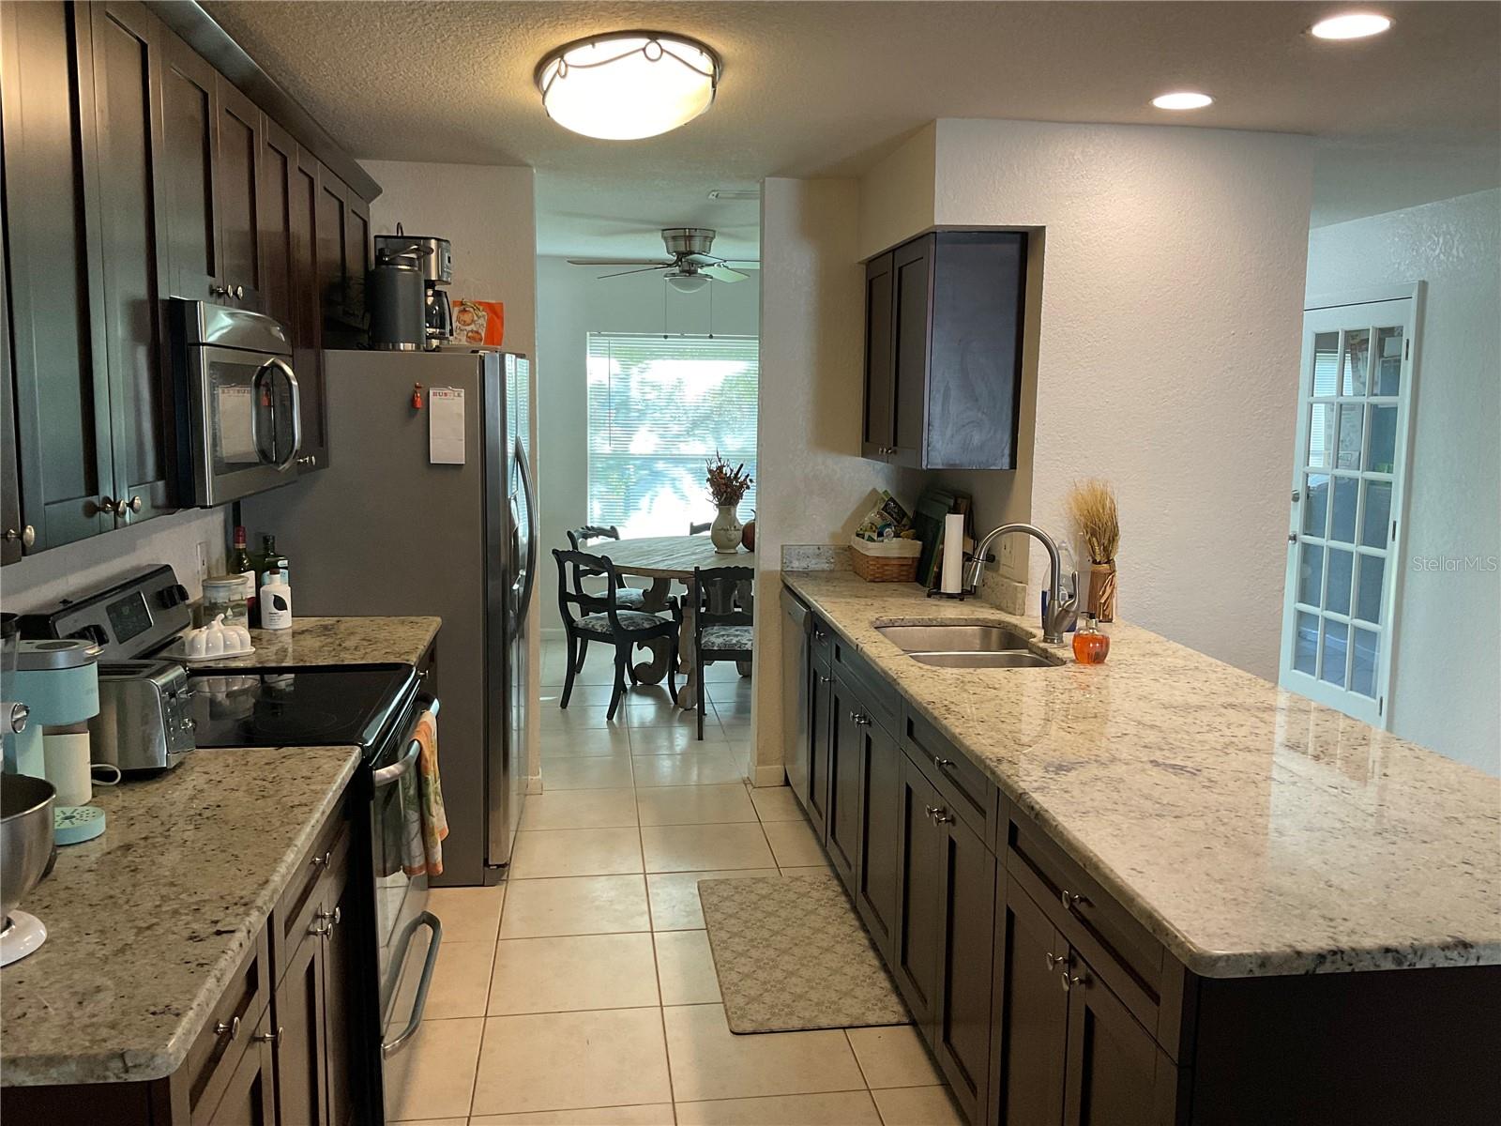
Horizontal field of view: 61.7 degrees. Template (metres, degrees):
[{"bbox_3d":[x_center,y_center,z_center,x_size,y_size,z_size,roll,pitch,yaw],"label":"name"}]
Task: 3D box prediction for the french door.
[{"bbox_3d":[2.727,-0.169,5.816,0.070,2.060,0.880,0,7,-7],"label":"french door"}]

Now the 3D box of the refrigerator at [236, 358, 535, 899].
[{"bbox_3d":[-1.195,0.133,4.410,0.875,1.735,0.914,0,7,-7],"label":"refrigerator"}]

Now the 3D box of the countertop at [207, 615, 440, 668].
[{"bbox_3d":[-1.234,0.244,3.570,0.640,0.040,0.745,0,7,-7],"label":"countertop"}]

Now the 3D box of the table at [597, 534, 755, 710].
[{"bbox_3d":[-0.135,0.321,6.837,1.565,0.768,1.565,0,8,-7],"label":"table"}]

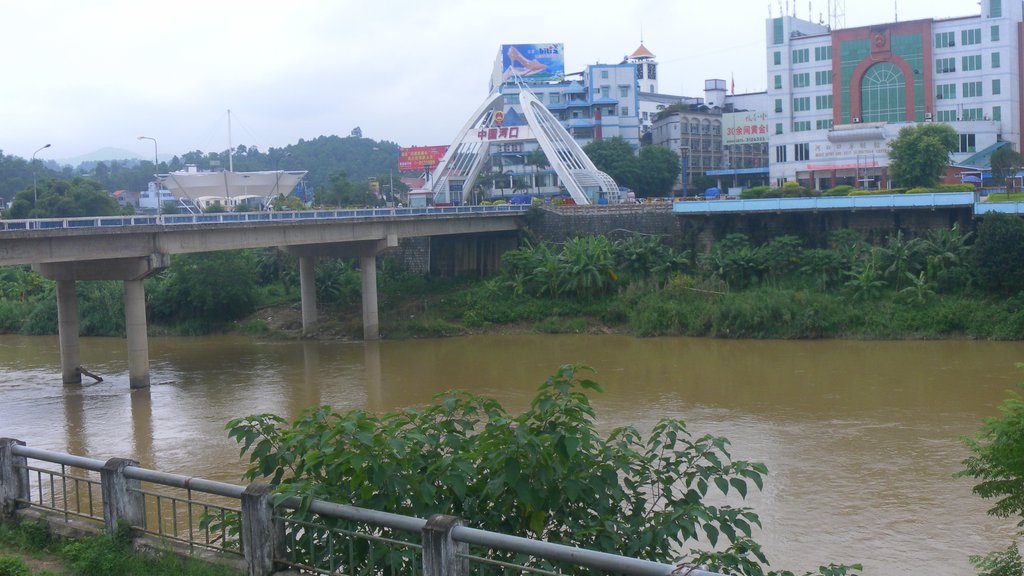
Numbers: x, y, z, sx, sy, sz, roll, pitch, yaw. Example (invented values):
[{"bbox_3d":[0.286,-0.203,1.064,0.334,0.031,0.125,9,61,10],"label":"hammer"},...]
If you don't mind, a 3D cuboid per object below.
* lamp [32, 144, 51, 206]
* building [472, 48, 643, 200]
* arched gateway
[{"bbox_3d":[-38.893,-8.448,85.635,2.000,6.850,0.350,1,5,29],"label":"lamp"},{"bbox_3d":[7.787,-28.693,188.346,27.000,27.500,18.000,-2,5,-7],"label":"building"},{"bbox_3d":[0.803,-19.339,143.375,25.500,17.000,10.000,1,5,29],"label":"arched gateway"}]

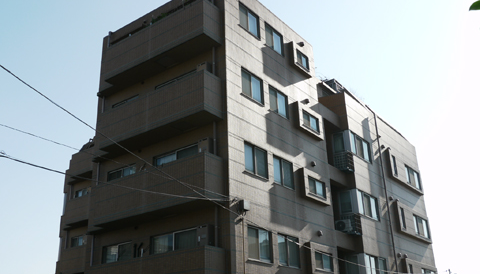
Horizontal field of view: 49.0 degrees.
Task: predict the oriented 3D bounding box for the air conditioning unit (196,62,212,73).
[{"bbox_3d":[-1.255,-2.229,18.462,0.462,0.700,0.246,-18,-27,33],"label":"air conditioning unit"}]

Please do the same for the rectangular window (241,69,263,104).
[{"bbox_3d":[0.432,-1.855,19.397,0.120,1.062,1.363,-18,-27,33],"label":"rectangular window"}]

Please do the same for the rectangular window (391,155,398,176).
[{"bbox_3d":[8.275,1.537,28.298,0.120,1.061,0.361,-18,-27,33],"label":"rectangular window"}]

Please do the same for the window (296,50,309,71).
[{"bbox_3d":[2.724,-3.372,23.137,0.120,0.695,0.990,-18,-27,33],"label":"window"}]

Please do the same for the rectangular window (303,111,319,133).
[{"bbox_3d":[2.964,-0.630,22.205,0.120,0.706,1.344,-18,-27,33],"label":"rectangular window"}]

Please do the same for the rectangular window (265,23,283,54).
[{"bbox_3d":[1.392,-4.024,21.805,0.120,1.062,1.331,-18,-27,33],"label":"rectangular window"}]

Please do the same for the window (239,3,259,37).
[{"bbox_3d":[0.334,-4.524,20.502,0.120,1.062,1.363,-18,-27,33],"label":"window"}]

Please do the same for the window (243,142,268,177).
[{"bbox_3d":[0.530,0.813,18.293,0.120,1.062,1.363,-18,-27,33],"label":"window"}]

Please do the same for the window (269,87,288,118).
[{"bbox_3d":[1.490,-1.355,20.701,0.120,1.062,1.331,-18,-27,33],"label":"window"}]

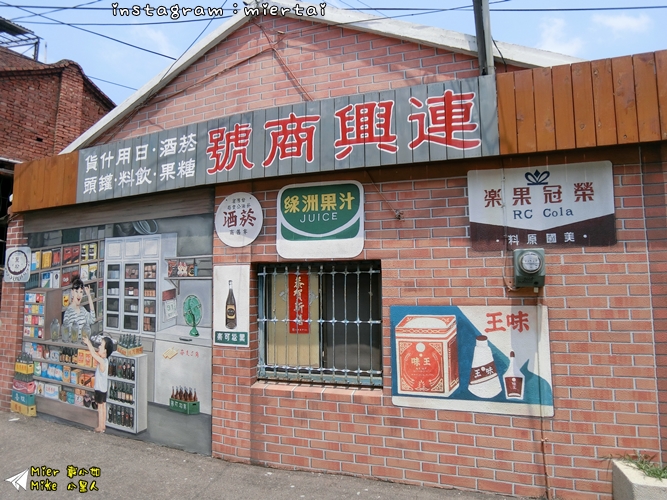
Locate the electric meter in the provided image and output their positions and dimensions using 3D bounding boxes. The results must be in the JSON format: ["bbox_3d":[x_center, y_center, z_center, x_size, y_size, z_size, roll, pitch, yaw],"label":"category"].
[{"bbox_3d":[1.452,0.138,2.996,0.194,0.285,0.170,-2,-5,17],"label":"electric meter"}]

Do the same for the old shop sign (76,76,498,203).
[{"bbox_3d":[-0.829,-0.927,3.879,4.454,0.636,0.080,-2,-6,20],"label":"old shop sign"}]

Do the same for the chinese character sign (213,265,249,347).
[{"bbox_3d":[-0.965,0.521,3.800,0.385,0.748,0.050,-2,-5,17],"label":"chinese character sign"}]

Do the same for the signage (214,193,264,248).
[{"bbox_3d":[-0.908,-0.290,3.854,0.519,0.533,0.050,-2,-5,17],"label":"signage"}]

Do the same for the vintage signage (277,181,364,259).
[{"bbox_3d":[-0.131,-0.269,3.607,0.822,0.680,0.050,-2,-5,17],"label":"vintage signage"}]

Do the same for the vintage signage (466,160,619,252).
[{"bbox_3d":[1.562,-0.332,3.077,1.005,0.636,0.050,-2,-5,17],"label":"vintage signage"}]

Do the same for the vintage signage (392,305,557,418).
[{"bbox_3d":[1.034,0.843,3.139,1.177,0.798,0.050,-2,-5,17],"label":"vintage signage"}]

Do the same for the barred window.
[{"bbox_3d":[-0.133,0.649,3.699,1.230,1.068,0.100,-2,-5,17],"label":"barred window"}]

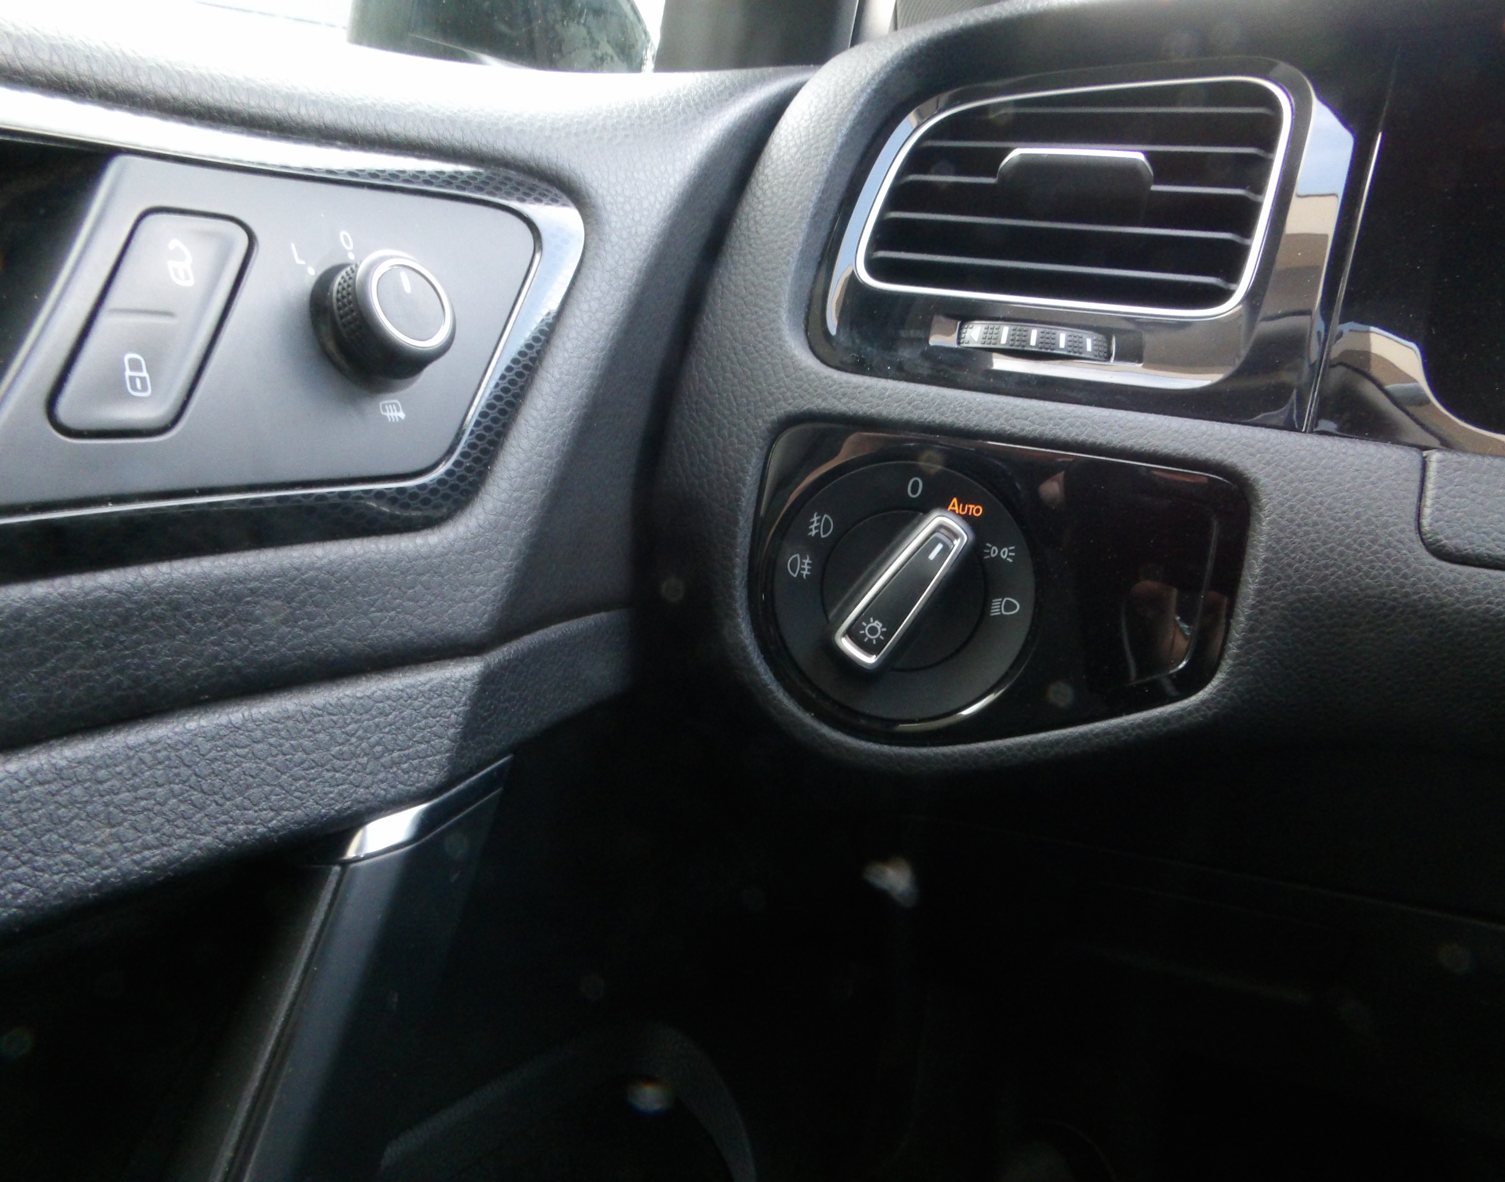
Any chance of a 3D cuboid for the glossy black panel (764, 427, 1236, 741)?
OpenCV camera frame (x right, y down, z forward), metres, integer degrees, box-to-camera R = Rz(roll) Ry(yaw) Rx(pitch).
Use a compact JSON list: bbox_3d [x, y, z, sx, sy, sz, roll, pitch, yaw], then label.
[{"bbox_3d":[0.057,0.003,0.282,0.123,0.081,0.020,9,5,18],"label":"glossy black panel"}]

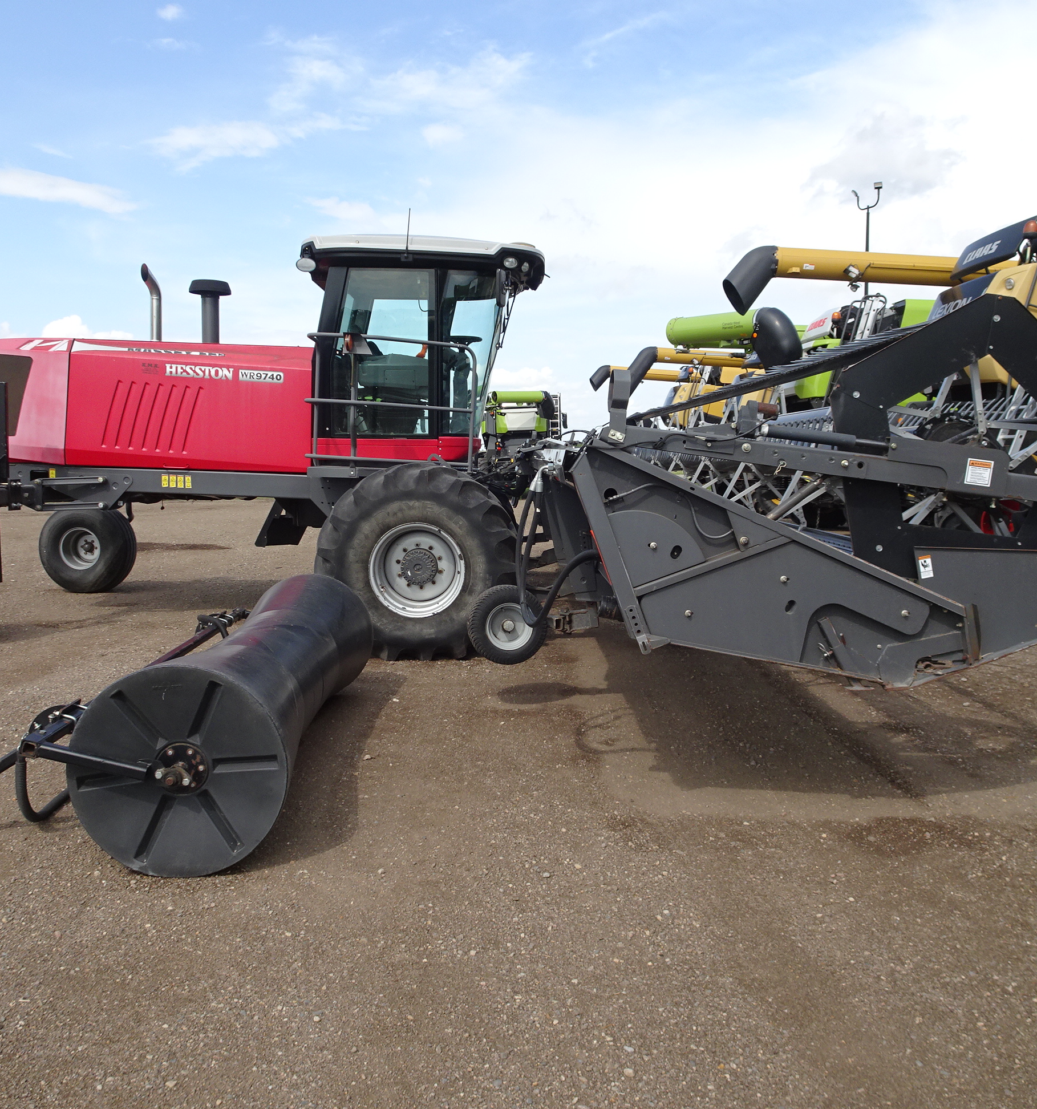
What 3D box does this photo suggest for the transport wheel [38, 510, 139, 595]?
[{"bbox_3d":[-4.700,-0.031,11.245,1.000,1.000,0.420,-1,5,-8],"label":"transport wheel"}]

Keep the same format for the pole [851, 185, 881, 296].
[{"bbox_3d":[12.450,-7.593,36.956,1.050,11.300,0.700,0,5,0],"label":"pole"}]

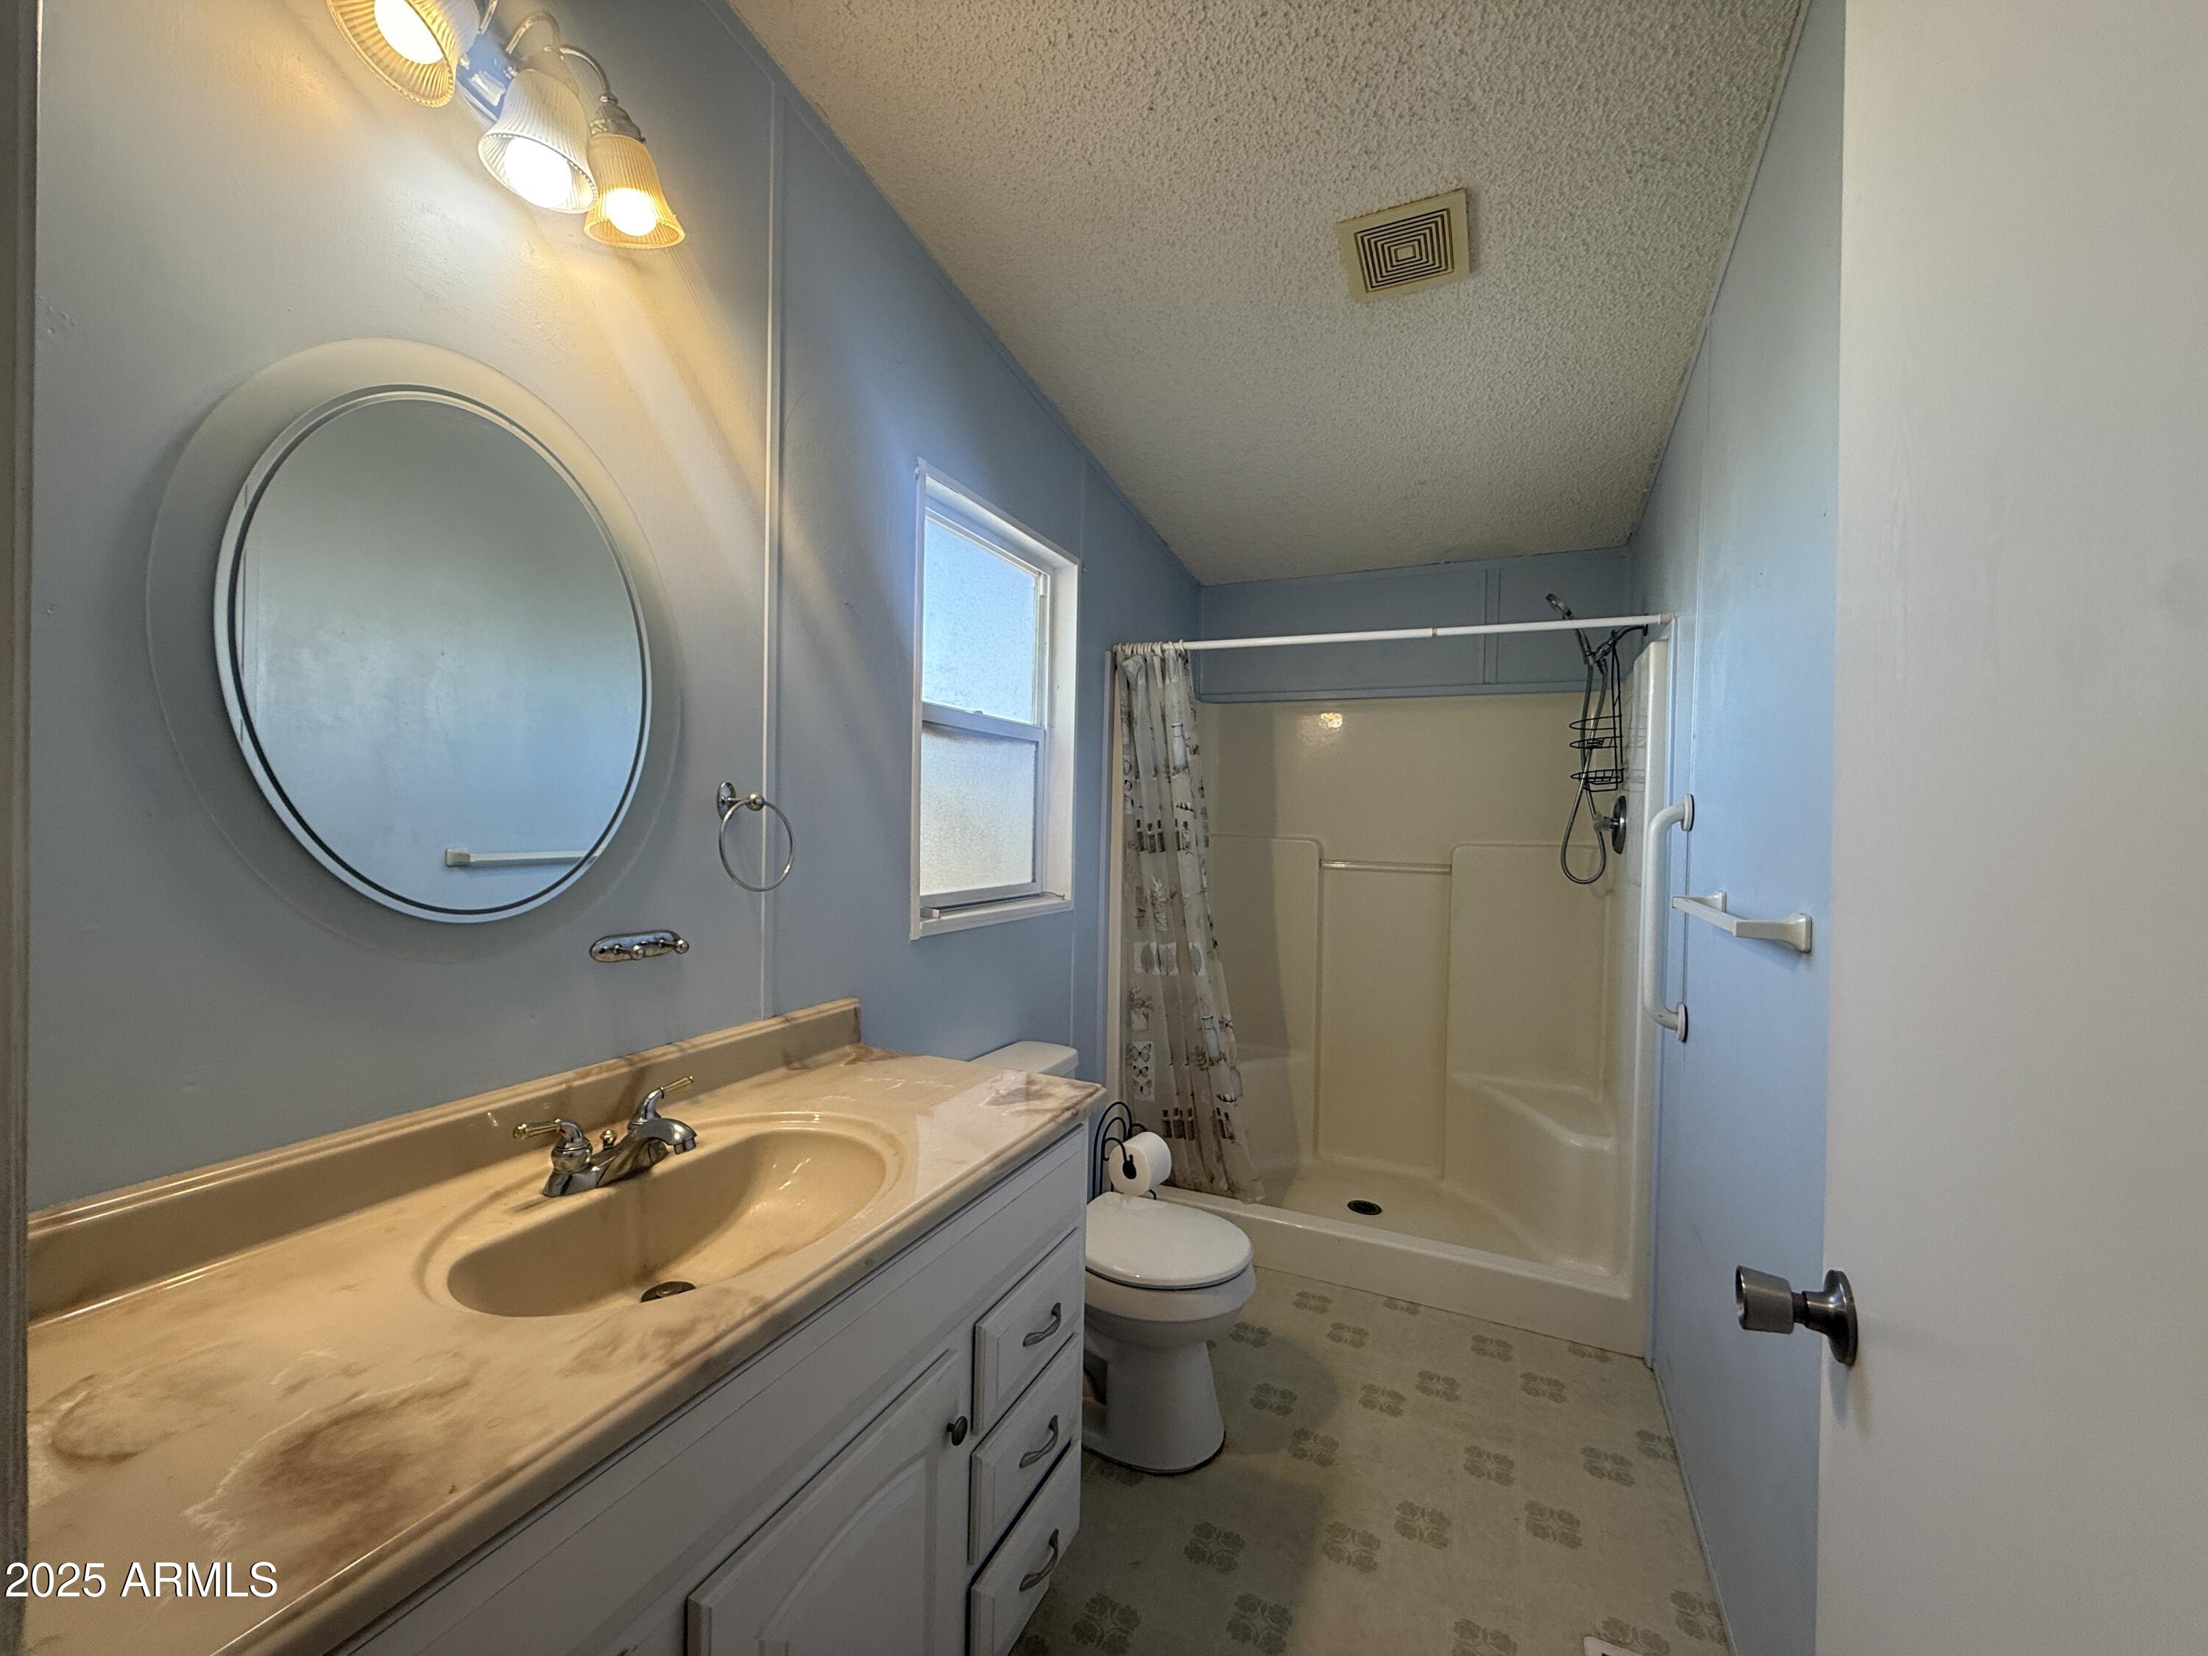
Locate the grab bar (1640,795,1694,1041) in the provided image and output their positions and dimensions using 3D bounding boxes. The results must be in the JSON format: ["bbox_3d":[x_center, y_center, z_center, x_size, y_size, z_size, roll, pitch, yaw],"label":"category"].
[{"bbox_3d":[1.228,0.192,1.950,0.076,0.530,0.080,2,1,24],"label":"grab bar"}]

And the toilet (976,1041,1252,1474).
[{"bbox_3d":[-0.007,0.922,1.959,0.707,0.715,0.460,2,1,24],"label":"toilet"}]

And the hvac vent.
[{"bbox_3d":[0.610,-1.170,1.800,0.232,0.025,0.232,2,-7,24],"label":"hvac vent"}]

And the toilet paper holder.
[{"bbox_3d":[0.062,0.981,2.192,0.140,0.595,0.160,2,1,36],"label":"toilet paper holder"}]

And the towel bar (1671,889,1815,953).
[{"bbox_3d":[0.984,0.137,1.410,0.080,0.052,0.530,2,1,24],"label":"towel bar"}]

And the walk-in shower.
[{"bbox_3d":[0.866,0.379,2.914,1.501,1.814,0.904,2,1,24],"label":"walk-in shower"}]

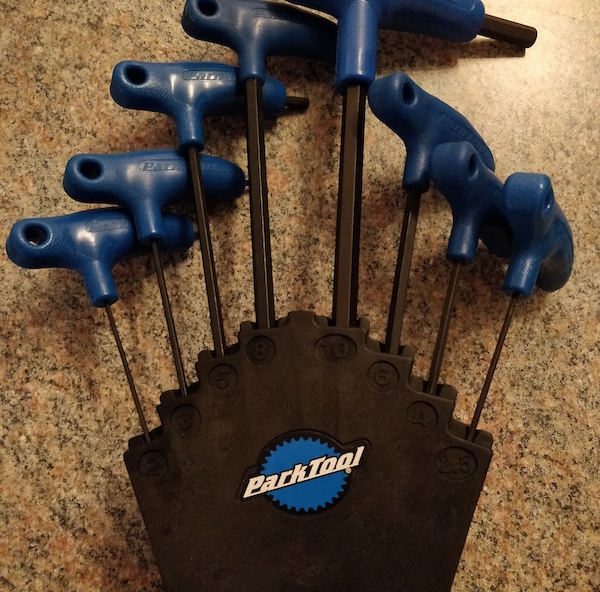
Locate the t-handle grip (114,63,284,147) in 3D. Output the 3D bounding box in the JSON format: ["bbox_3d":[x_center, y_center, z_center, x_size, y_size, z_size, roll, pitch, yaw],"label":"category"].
[{"bbox_3d":[-0.047,-0.098,0.282,0.088,0.018,0.048,-5,75,-18],"label":"t-handle grip"}]

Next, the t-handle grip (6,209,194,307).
[{"bbox_3d":[-0.090,-0.020,0.266,0.088,0.018,0.048,-12,72,-36],"label":"t-handle grip"}]

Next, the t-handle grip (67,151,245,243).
[{"bbox_3d":[-0.067,-0.051,0.272,0.088,0.018,0.048,-8,74,-27],"label":"t-handle grip"}]

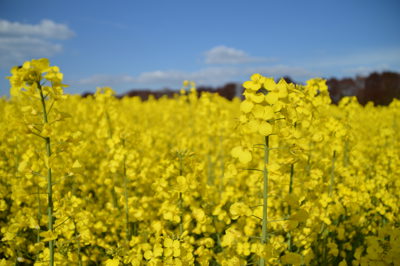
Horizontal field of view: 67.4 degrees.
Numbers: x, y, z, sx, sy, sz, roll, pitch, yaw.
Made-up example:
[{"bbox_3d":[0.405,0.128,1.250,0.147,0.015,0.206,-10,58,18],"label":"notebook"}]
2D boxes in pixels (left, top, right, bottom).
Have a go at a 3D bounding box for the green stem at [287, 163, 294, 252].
[{"bbox_3d":[0.145,0.119,0.480,0.006,0.150,0.006,1,6,0],"label":"green stem"}]

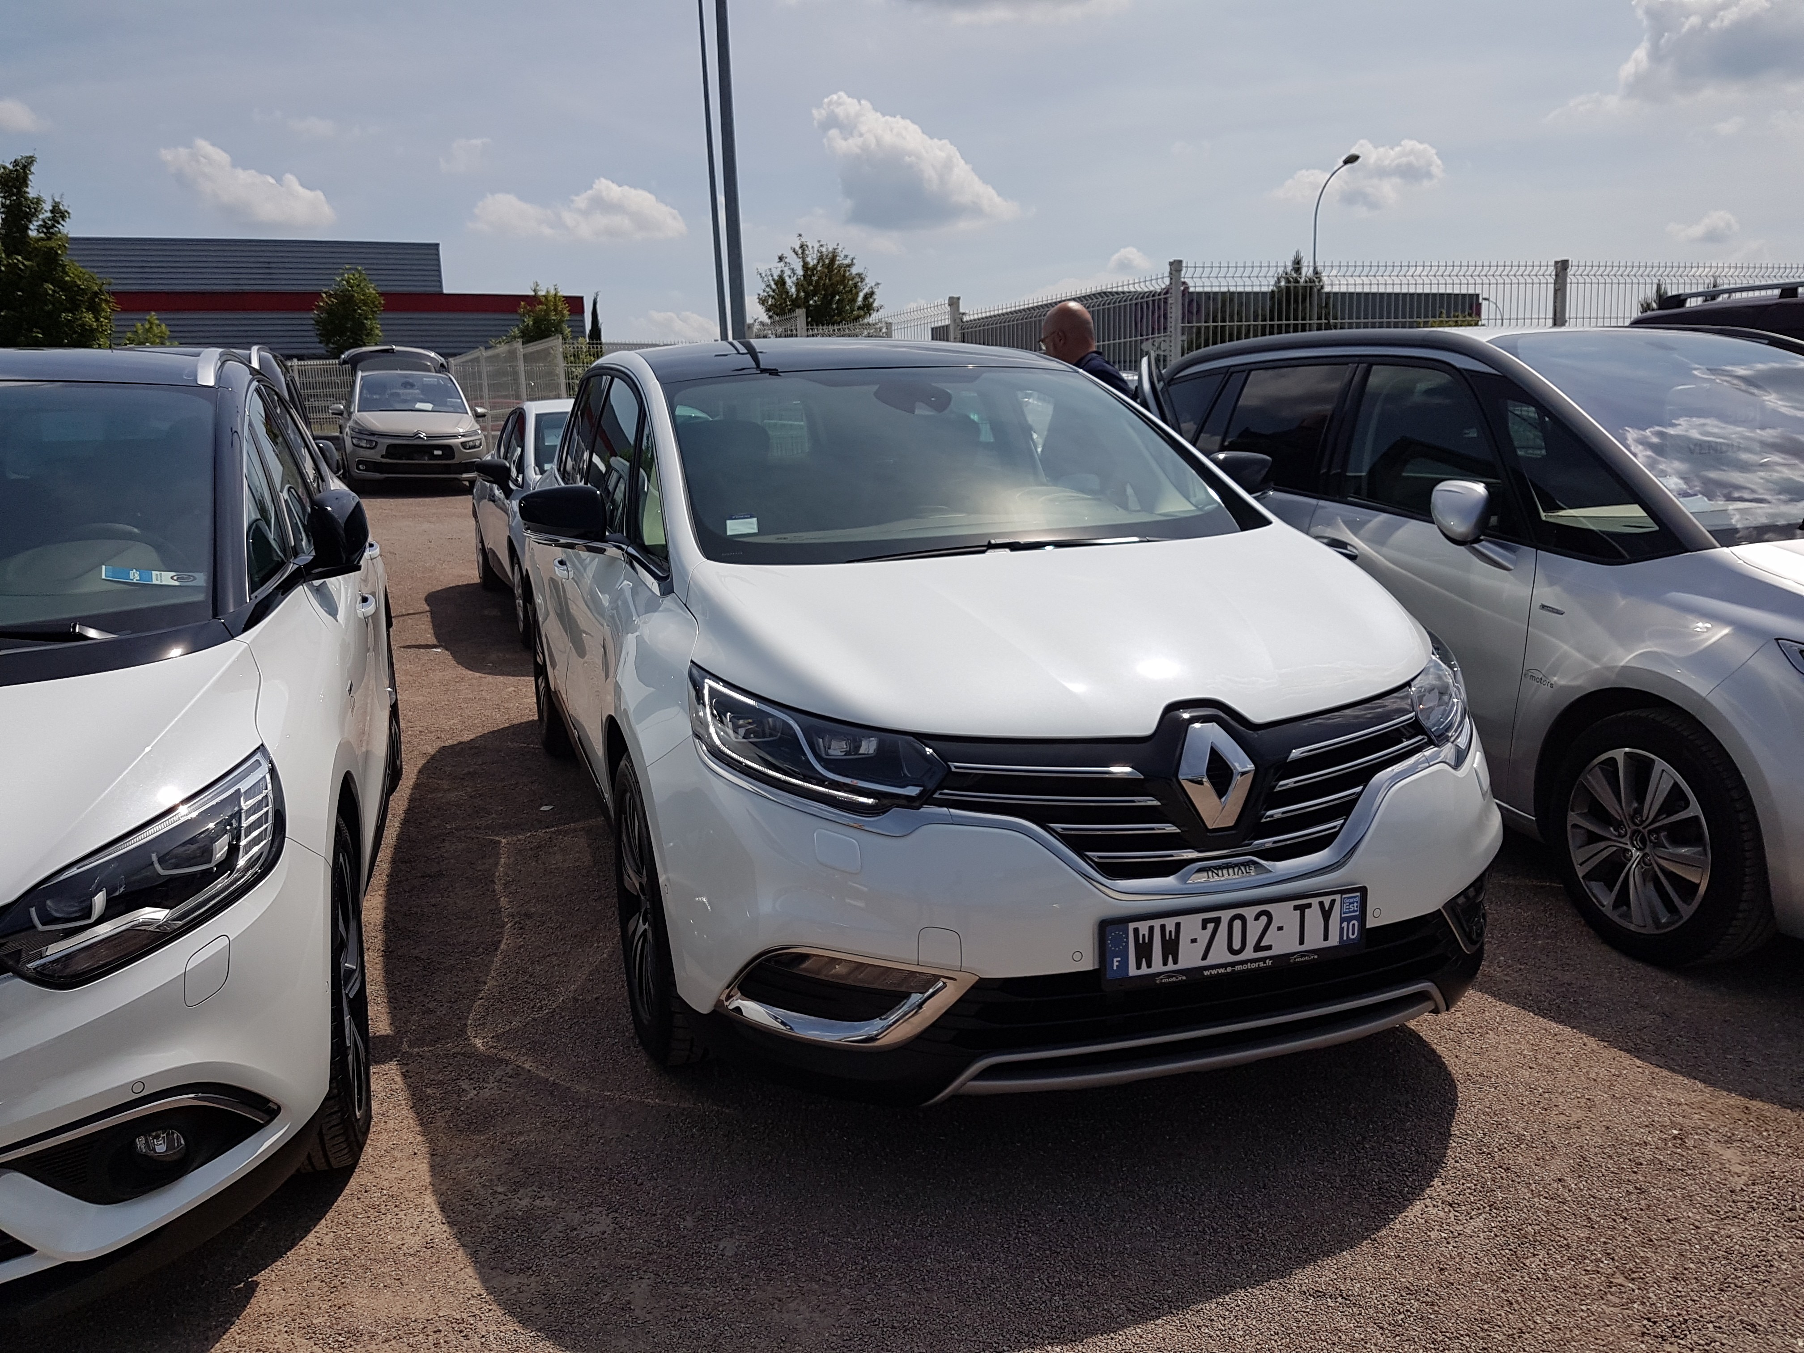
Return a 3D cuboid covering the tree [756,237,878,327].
[{"bbox_3d":[-1.659,-6.562,27.449,2.600,4.460,2.600,-1,12,0],"label":"tree"}]

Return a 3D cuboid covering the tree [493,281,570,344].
[{"bbox_3d":[-8.973,-7.555,33.419,2.100,4.160,2.100,-1,12,0],"label":"tree"}]

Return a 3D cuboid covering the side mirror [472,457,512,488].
[{"bbox_3d":[-2.730,-1.356,9.020,0.250,0.190,0.150,-5,12,-18],"label":"side mirror"}]

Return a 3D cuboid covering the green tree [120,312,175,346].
[{"bbox_3d":[-21.091,-8.242,38.406,2.000,4.030,2.000,-1,12,0],"label":"green tree"}]

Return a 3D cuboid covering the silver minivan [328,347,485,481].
[{"bbox_3d":[-7.308,-3.812,19.790,1.950,2.000,4.650,-6,13,-24],"label":"silver minivan"}]

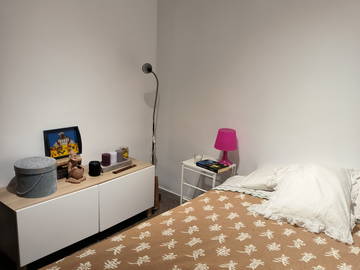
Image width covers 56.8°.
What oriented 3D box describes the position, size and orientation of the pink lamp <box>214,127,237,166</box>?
[{"bbox_3d":[0.385,0.100,2.776,0.190,0.290,0.190,2,13,-1],"label":"pink lamp"}]

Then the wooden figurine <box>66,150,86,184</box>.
[{"bbox_3d":[-0.768,0.226,2.440,0.144,0.220,0.137,-9,17,-39],"label":"wooden figurine"}]

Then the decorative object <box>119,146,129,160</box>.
[{"bbox_3d":[-0.485,0.164,2.939,0.069,0.106,0.069,13,17,37],"label":"decorative object"}]

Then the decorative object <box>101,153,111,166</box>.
[{"bbox_3d":[-0.616,0.203,2.779,0.073,0.091,0.073,13,17,37],"label":"decorative object"}]

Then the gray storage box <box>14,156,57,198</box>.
[{"bbox_3d":[-0.966,0.279,2.237,0.251,0.193,0.251,13,17,37],"label":"gray storage box"}]

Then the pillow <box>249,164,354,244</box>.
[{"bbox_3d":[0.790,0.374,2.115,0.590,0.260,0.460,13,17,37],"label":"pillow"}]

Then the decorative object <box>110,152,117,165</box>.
[{"bbox_3d":[-0.569,0.195,2.829,0.070,0.087,0.070,2,13,-1],"label":"decorative object"}]

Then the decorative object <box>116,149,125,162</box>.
[{"bbox_3d":[-0.518,0.181,2.886,0.070,0.092,0.070,13,17,37],"label":"decorative object"}]

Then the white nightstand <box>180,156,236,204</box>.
[{"bbox_3d":[0.236,0.501,2.855,0.345,0.538,0.291,14,18,41],"label":"white nightstand"}]

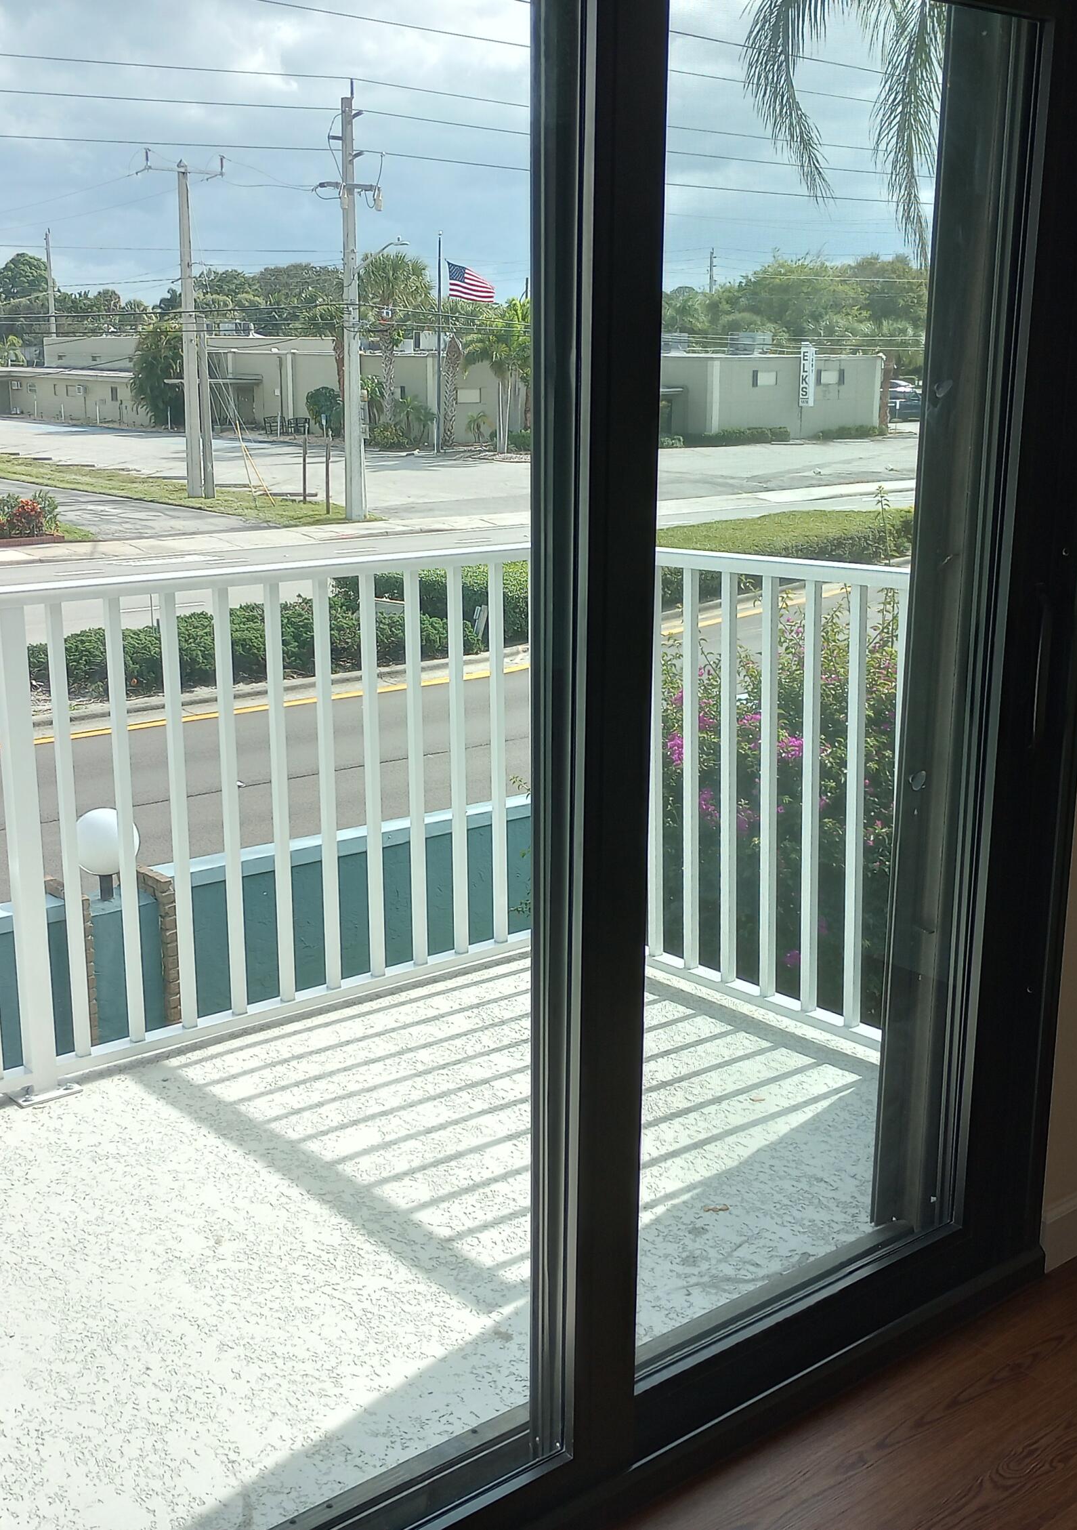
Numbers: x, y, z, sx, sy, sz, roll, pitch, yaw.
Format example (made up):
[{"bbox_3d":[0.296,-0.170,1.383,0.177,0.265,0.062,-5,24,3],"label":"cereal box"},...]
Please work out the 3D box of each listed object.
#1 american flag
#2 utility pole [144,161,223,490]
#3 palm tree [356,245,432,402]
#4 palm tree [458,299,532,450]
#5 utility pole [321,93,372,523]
[{"bbox_3d":[-2.767,-19.769,67.500,2.100,1.750,0.400,1,13,0],"label":"american flag"},{"bbox_3d":[-10.454,-13.302,50.325,2.600,10.085,0.600,-10,17,-38],"label":"utility pole"},{"bbox_3d":[-6.508,-19.230,74.120,3.500,7.548,3.400,1,13,0],"label":"palm tree"},{"bbox_3d":[-1.444,-15.876,67.293,3.800,6.067,3.600,1,13,0],"label":"palm tree"},{"bbox_3d":[-4.989,-12.111,44.218,1.700,11.004,0.600,-10,17,-38],"label":"utility pole"}]

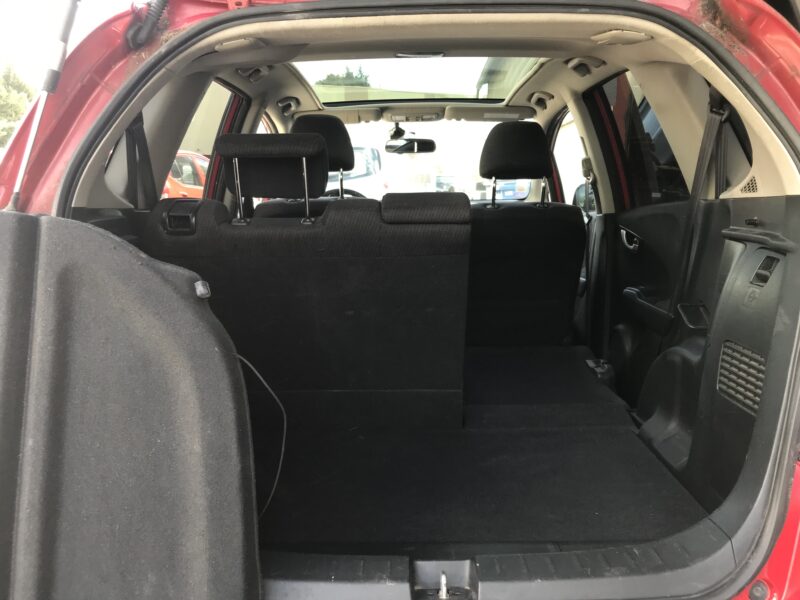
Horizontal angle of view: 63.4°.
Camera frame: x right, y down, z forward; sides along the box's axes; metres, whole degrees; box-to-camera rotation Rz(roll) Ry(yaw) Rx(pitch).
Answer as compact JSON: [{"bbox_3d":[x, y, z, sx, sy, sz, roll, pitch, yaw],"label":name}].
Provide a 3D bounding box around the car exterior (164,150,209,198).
[{"bbox_3d":[-3.680,-1.550,10.300,1.730,1.500,3.950,1,11,8],"label":"car exterior"}]

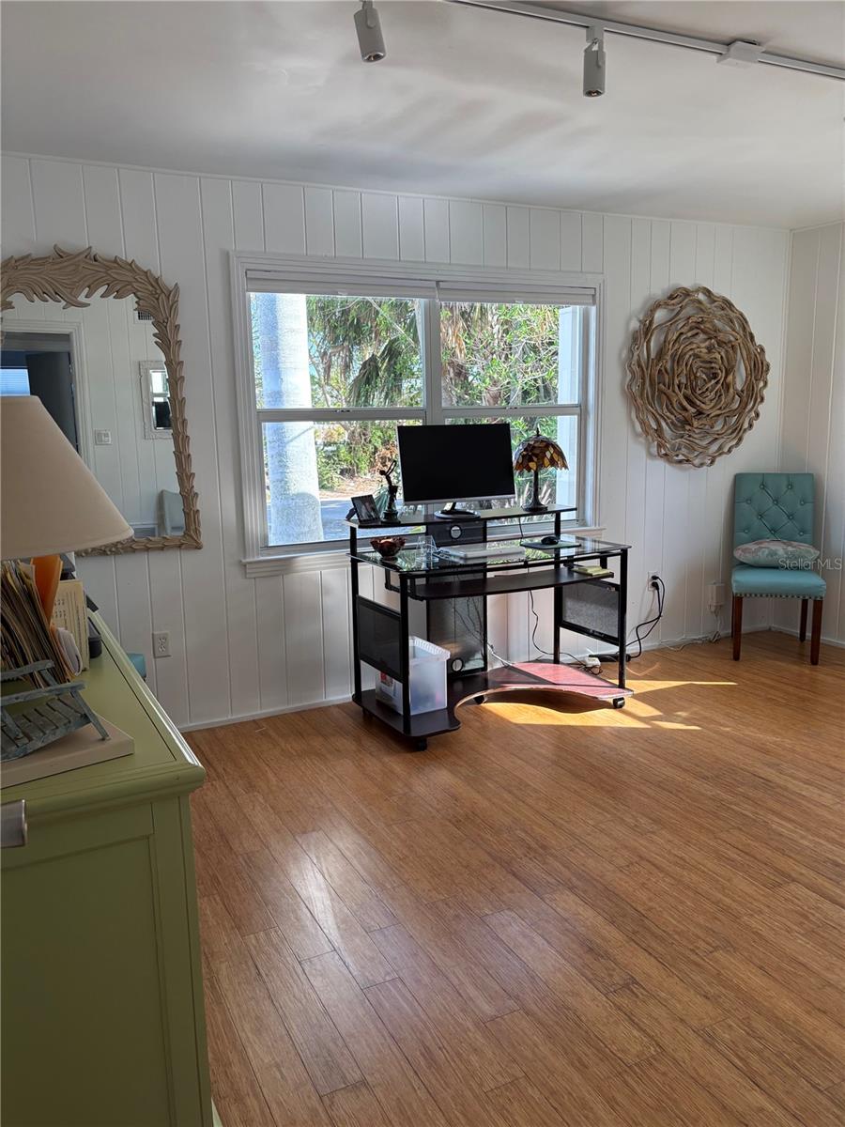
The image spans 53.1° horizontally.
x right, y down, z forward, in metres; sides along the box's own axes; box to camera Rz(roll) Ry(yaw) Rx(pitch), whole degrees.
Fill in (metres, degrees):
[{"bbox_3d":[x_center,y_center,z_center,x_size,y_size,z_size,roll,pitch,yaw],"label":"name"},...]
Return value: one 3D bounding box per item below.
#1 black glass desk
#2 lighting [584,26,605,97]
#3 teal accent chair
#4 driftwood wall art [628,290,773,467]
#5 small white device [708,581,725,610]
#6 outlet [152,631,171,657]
[{"bbox_3d":[0.325,0.244,4.049,1.255,0.915,0.710,-6,11,-27],"label":"black glass desk"},{"bbox_3d":[0.451,-1.328,2.230,0.058,0.170,0.060,-1,10,0],"label":"lighting"},{"bbox_3d":[2.030,0.014,4.862,0.470,1.015,0.580,2,10,16],"label":"teal accent chair"},{"bbox_3d":[1.580,-1.051,4.812,1.000,1.000,0.120,-6,11,-25],"label":"driftwood wall art"},{"bbox_3d":[1.784,0.195,5.124,0.080,0.145,0.060,-6,11,-25],"label":"small white device"},{"bbox_3d":[-1.160,0.363,3.776,0.071,0.115,0.015,-6,11,-25],"label":"outlet"}]

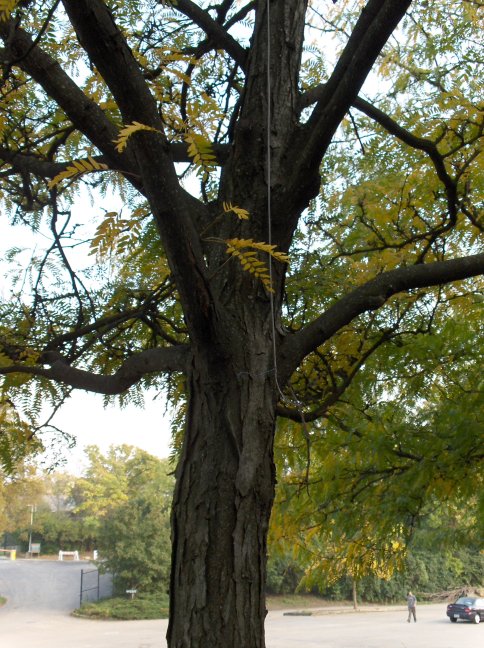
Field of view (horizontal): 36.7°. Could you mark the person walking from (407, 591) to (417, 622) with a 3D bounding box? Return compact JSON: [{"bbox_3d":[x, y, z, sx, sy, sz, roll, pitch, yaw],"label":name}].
[{"bbox_3d":[9.844,16.515,42.497,0.540,1.710,0.480,-8,-19,23],"label":"person walking"}]

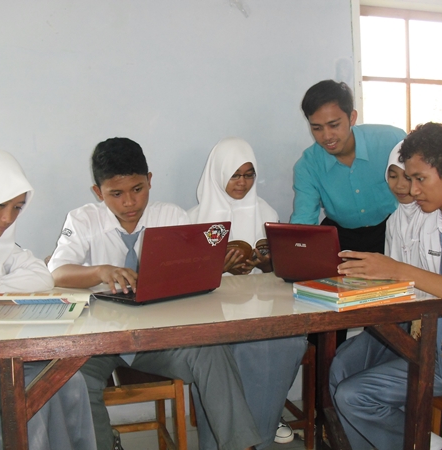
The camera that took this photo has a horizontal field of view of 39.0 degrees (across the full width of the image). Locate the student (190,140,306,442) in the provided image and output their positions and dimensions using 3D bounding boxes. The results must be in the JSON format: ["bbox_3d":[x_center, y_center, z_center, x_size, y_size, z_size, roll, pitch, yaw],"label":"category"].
[{"bbox_3d":[0.104,0.294,2.260,0.450,1.190,0.580,-3,6,-19],"label":"student"}]

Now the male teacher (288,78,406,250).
[{"bbox_3d":[0.468,0.193,2.270,0.480,1.380,0.540,0,6,5],"label":"male teacher"}]

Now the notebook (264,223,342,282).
[{"bbox_3d":[0.302,0.087,1.840,0.262,0.190,0.230,4,8,42],"label":"notebook"}]

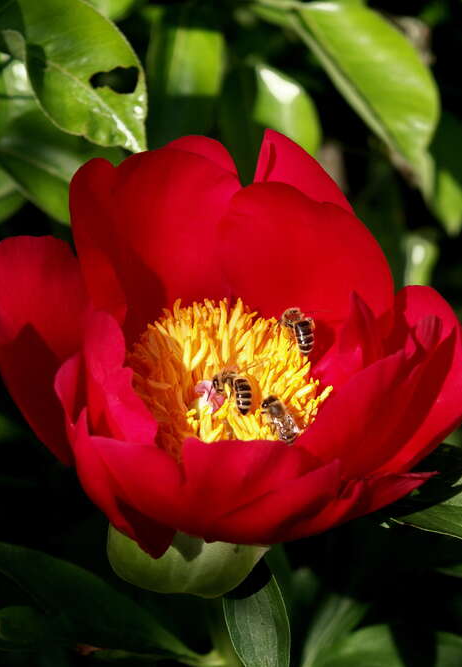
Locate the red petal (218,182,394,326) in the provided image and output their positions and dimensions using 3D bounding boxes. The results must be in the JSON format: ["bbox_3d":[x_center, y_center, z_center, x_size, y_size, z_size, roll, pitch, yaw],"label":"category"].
[{"bbox_3d":[0.018,-0.018,0.675,0.045,0.040,0.016,7,6,12],"label":"red petal"}]

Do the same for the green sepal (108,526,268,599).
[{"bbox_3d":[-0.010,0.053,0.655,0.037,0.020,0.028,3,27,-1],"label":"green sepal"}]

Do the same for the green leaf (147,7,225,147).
[{"bbox_3d":[-0.013,-0.073,0.790,0.022,0.044,0.010,0,-6,-3],"label":"green leaf"}]

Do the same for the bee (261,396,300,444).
[{"bbox_3d":[0.012,0.021,0.650,0.006,0.005,0.013,-25,72,0],"label":"bee"}]

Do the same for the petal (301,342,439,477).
[{"bbox_3d":[0.033,0.018,0.645,0.015,0.037,0.028,25,28,-50],"label":"petal"}]

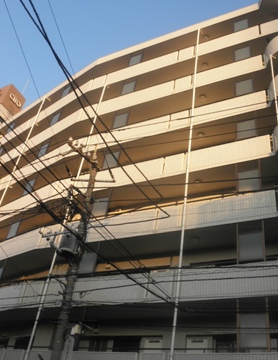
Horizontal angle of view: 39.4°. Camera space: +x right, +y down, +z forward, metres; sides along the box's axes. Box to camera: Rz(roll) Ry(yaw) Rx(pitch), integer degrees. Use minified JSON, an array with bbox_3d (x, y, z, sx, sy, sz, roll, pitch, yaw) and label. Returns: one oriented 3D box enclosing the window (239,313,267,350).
[{"bbox_3d":[3.447,4.528,11.666,0.840,1.050,0.080,-11,-42,26],"label":"window"}]

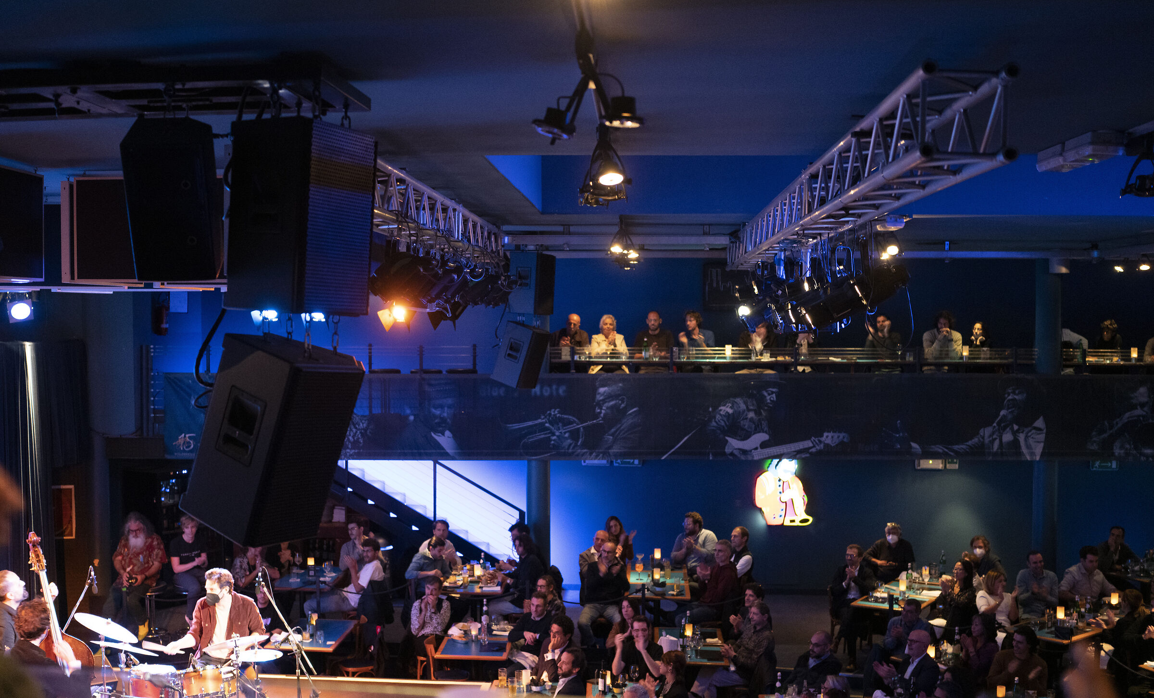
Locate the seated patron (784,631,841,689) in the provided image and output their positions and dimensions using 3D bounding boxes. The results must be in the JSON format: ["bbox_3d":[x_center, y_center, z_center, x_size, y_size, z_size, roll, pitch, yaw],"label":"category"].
[{"bbox_3d":[2.162,3.268,11.900,0.820,1.280,0.550,-1,2,-37],"label":"seated patron"}]

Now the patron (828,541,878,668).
[{"bbox_3d":[2.997,2.790,14.000,0.560,1.280,0.800,1,2,27],"label":"patron"}]

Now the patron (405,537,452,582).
[{"bbox_3d":[-1.684,2.838,14.923,0.760,1.220,0.520,1,2,26],"label":"patron"}]

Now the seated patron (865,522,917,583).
[{"bbox_3d":[3.524,2.614,14.328,0.580,1.290,0.800,0,2,9],"label":"seated patron"}]

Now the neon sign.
[{"bbox_3d":[2.817,1.870,17.501,0.800,1.080,0.100,0,1,3],"label":"neon sign"}]

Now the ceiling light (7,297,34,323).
[{"bbox_3d":[-4.688,-0.330,10.800,0.220,0.210,0.250,0,23,-19],"label":"ceiling light"}]

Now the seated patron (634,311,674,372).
[{"bbox_3d":[0.884,0.224,14.800,0.520,1.310,0.750,0,2,2],"label":"seated patron"}]

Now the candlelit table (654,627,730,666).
[{"bbox_3d":[1.179,3.452,13.373,0.730,0.750,1.420,0,2,3],"label":"candlelit table"}]

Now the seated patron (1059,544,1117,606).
[{"bbox_3d":[5.664,2.831,14.173,0.620,1.270,0.780,0,1,-12],"label":"seated patron"}]

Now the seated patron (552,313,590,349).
[{"bbox_3d":[-0.091,0.223,15.414,0.540,1.280,0.780,0,2,9],"label":"seated patron"}]

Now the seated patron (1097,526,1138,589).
[{"bbox_3d":[6.092,2.646,14.228,0.550,1.300,0.800,0,2,-6],"label":"seated patron"}]

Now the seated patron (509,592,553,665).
[{"bbox_3d":[-0.455,3.084,12.829,0.750,1.270,0.540,-1,2,-41],"label":"seated patron"}]

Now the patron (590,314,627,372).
[{"bbox_3d":[0.388,0.224,15.411,0.520,1.260,0.780,0,2,0],"label":"patron"}]

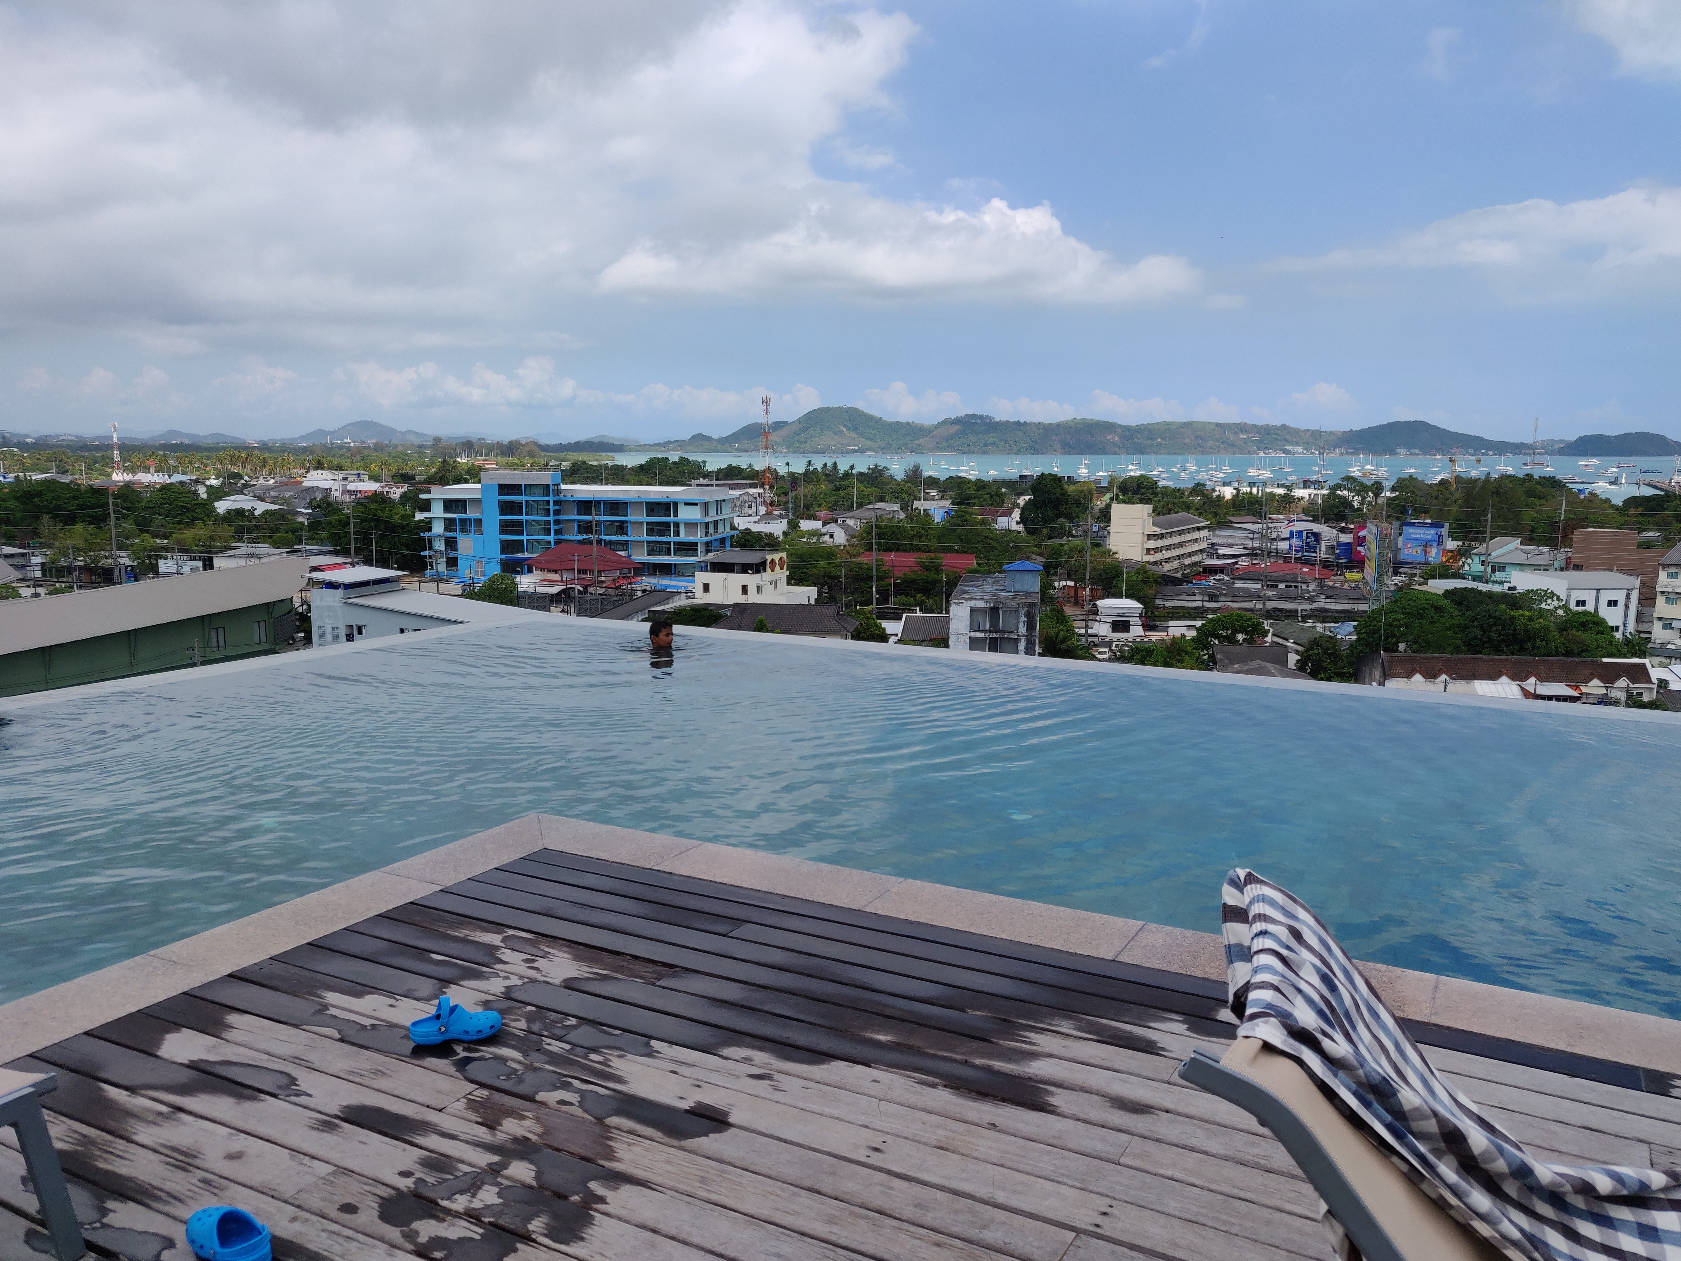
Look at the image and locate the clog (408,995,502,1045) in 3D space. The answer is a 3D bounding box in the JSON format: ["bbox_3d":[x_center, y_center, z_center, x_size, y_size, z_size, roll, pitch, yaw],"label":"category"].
[{"bbox_3d":[-0.964,0.975,3.042,0.222,0.102,0.089,-2,9,-11],"label":"clog"}]

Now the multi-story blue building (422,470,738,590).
[{"bbox_3d":[-50.179,-20.631,234.555,57.000,20.100,23.300,2,9,12],"label":"multi-story blue building"}]

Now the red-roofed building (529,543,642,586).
[{"bbox_3d":[-43.790,-10.340,207.284,18.000,8.100,10.800,8,11,41],"label":"red-roofed building"}]

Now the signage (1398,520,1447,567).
[{"bbox_3d":[109.607,-16.640,228.559,7.800,8.000,0.600,8,12,42],"label":"signage"}]

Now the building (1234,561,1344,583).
[{"bbox_3d":[76.009,-8.836,208.504,15.400,5.000,11.300,4,10,27],"label":"building"}]

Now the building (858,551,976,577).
[{"bbox_3d":[13.110,-9.560,206.180,19.500,7.000,15.000,2,9,13],"label":"building"}]

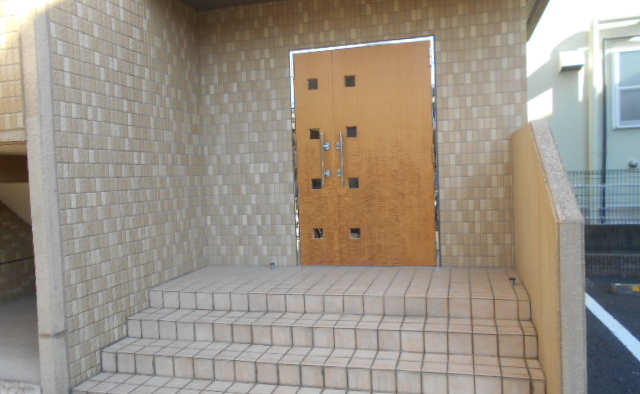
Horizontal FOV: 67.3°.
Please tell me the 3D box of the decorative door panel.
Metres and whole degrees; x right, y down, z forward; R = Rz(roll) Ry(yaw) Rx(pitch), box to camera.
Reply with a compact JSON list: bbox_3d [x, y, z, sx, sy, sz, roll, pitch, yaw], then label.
[{"bbox_3d":[0.420,-0.389,4.594,1.385,2.110,0.130,-2,2,15],"label":"decorative door panel"}]

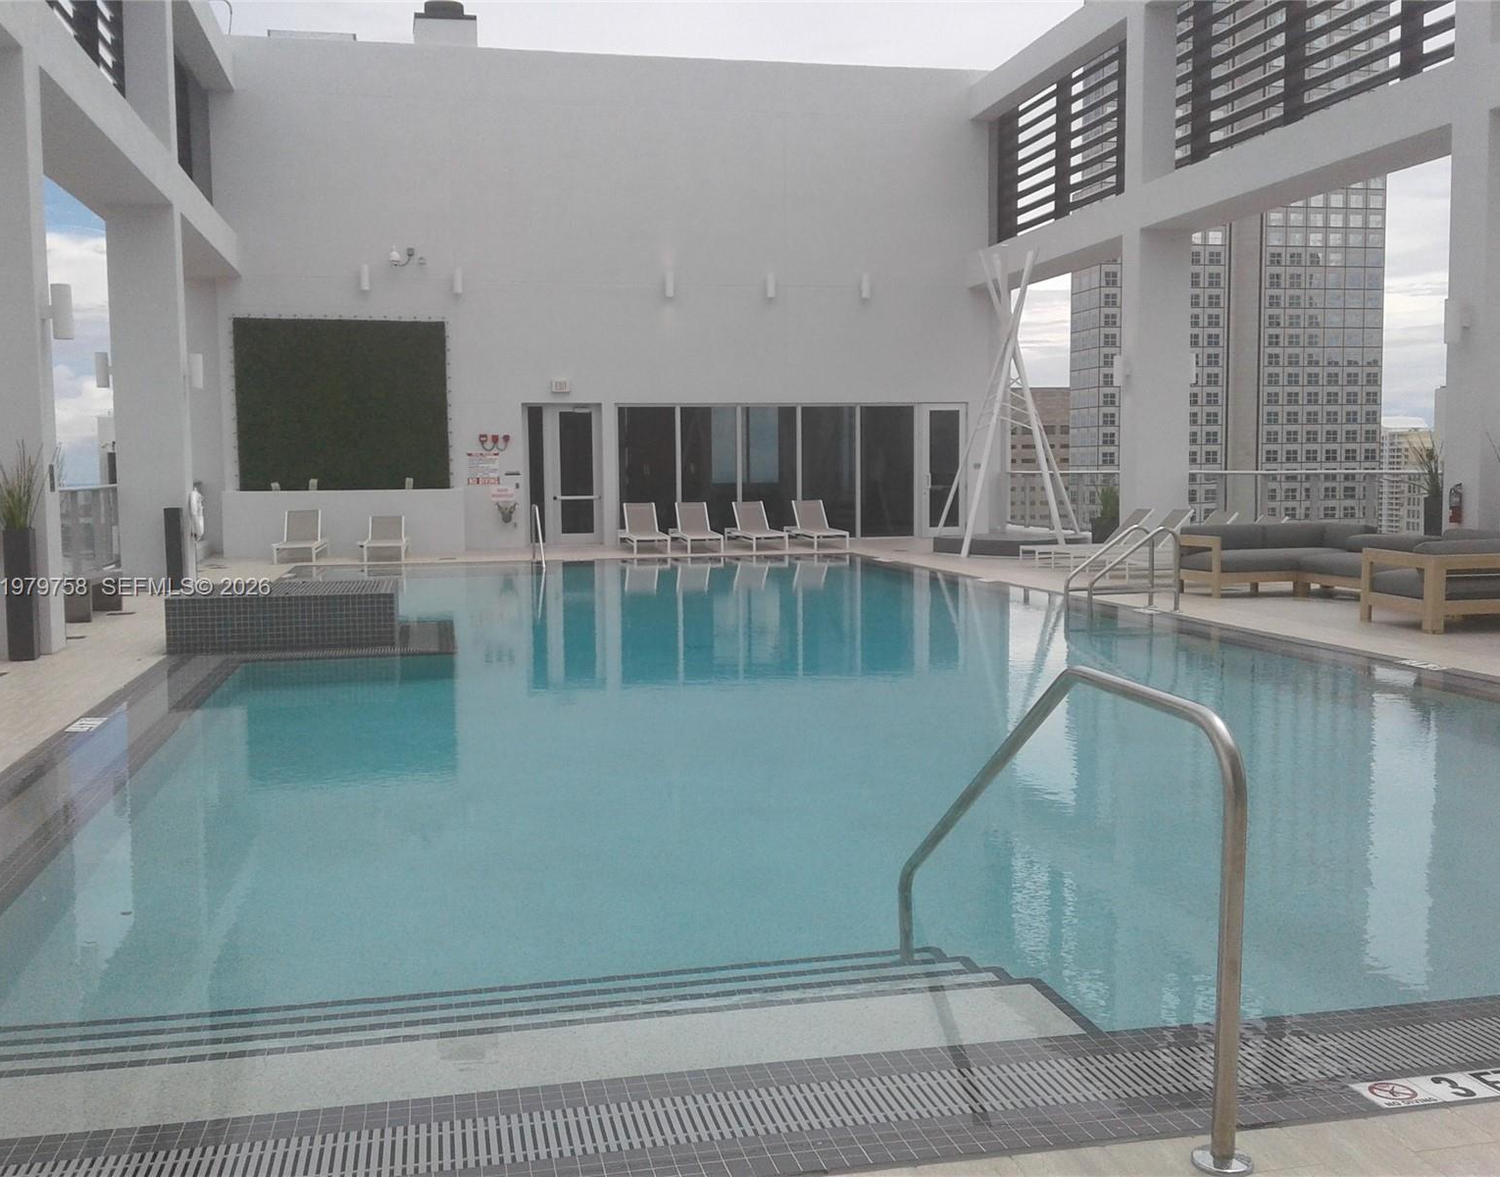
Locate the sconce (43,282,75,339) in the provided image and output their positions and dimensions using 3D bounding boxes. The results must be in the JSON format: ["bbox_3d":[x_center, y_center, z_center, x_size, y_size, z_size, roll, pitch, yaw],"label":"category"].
[{"bbox_3d":[-5.834,-2.341,12.612,0.234,0.480,0.170,-2,5,-12],"label":"sconce"}]

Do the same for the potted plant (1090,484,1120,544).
[{"bbox_3d":[5.833,-1.058,23.713,0.600,1.188,0.600,-2,5,-12],"label":"potted plant"}]

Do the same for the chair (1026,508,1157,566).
[{"bbox_3d":[4.955,-0.775,21.971,1.930,0.800,0.630,-2,5,-13],"label":"chair"}]

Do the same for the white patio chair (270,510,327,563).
[{"bbox_3d":[-7.630,-0.885,25.418,0.700,0.840,1.950,-1,5,-10],"label":"white patio chair"}]

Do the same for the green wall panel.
[{"bbox_3d":[-7.363,-3.317,27.112,3.700,3.058,0.100,-2,5,-12],"label":"green wall panel"}]

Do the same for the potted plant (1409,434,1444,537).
[{"bbox_3d":[7.536,-0.843,16.603,0.400,1.740,0.400,-2,5,-12],"label":"potted plant"}]

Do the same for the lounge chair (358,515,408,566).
[{"bbox_3d":[-6.260,-0.868,25.715,0.700,0.730,1.950,-2,5,-12],"label":"lounge chair"}]

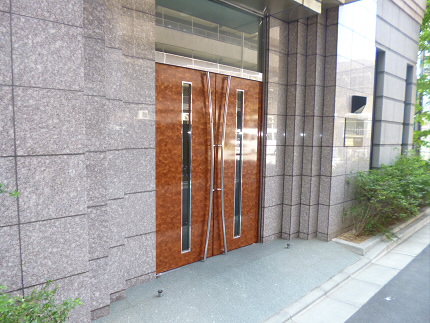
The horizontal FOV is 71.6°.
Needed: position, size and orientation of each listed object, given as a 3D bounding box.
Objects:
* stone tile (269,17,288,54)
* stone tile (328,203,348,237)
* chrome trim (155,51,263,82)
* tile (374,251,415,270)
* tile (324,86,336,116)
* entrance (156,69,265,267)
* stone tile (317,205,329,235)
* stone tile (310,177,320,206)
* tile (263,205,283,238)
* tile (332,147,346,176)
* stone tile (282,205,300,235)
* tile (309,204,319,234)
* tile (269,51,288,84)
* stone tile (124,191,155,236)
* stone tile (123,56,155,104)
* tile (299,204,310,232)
[{"bbox_3d":[0.895,-1.747,4.190,0.425,0.438,0.035,-3,6,-39],"label":"stone tile"},{"bbox_3d":[1.853,0.870,4.592,0.437,0.436,0.035,-3,7,-39],"label":"stone tile"},{"bbox_3d":[-0.011,-1.116,3.611,1.659,0.112,0.080,-3,7,-39],"label":"chrome trim"},{"bbox_3d":[2.371,1.334,3.943,0.623,0.060,0.286,-3,7,-41],"label":"tile"},{"bbox_3d":[1.690,-0.871,4.372,0.035,0.438,0.181,-3,6,-39],"label":"tile"},{"bbox_3d":[0.032,0.080,3.685,1.628,2.288,0.150,-3,6,-39],"label":"entrance"},{"bbox_3d":[1.663,0.874,4.523,0.035,0.438,0.181,-3,6,-39],"label":"stone tile"},{"bbox_3d":[1.496,0.435,4.484,0.238,0.438,0.035,-3,6,-39],"label":"stone tile"},{"bbox_3d":[0.852,0.871,4.416,0.428,0.436,0.035,-3,7,-39],"label":"tile"},{"bbox_3d":[1.866,-0.006,4.510,0.437,0.436,0.035,-3,7,-39],"label":"tile"},{"bbox_3d":[1.164,0.864,4.550,0.225,0.436,0.156,-3,7,-39],"label":"stone tile"},{"bbox_3d":[1.489,0.872,4.521,0.238,0.438,0.035,-3,6,-39],"label":"tile"},{"bbox_3d":[0.888,-1.310,4.228,0.425,0.438,0.035,-3,6,-39],"label":"tile"},{"bbox_3d":[-0.776,0.533,3.031,0.380,0.436,0.035,-3,7,-39],"label":"stone tile"},{"bbox_3d":[-0.755,-0.781,2.908,0.380,0.436,0.035,-3,7,-39],"label":"stone tile"},{"bbox_3d":[1.371,0.871,4.505,0.035,0.438,0.157,-3,6,-39],"label":"tile"}]

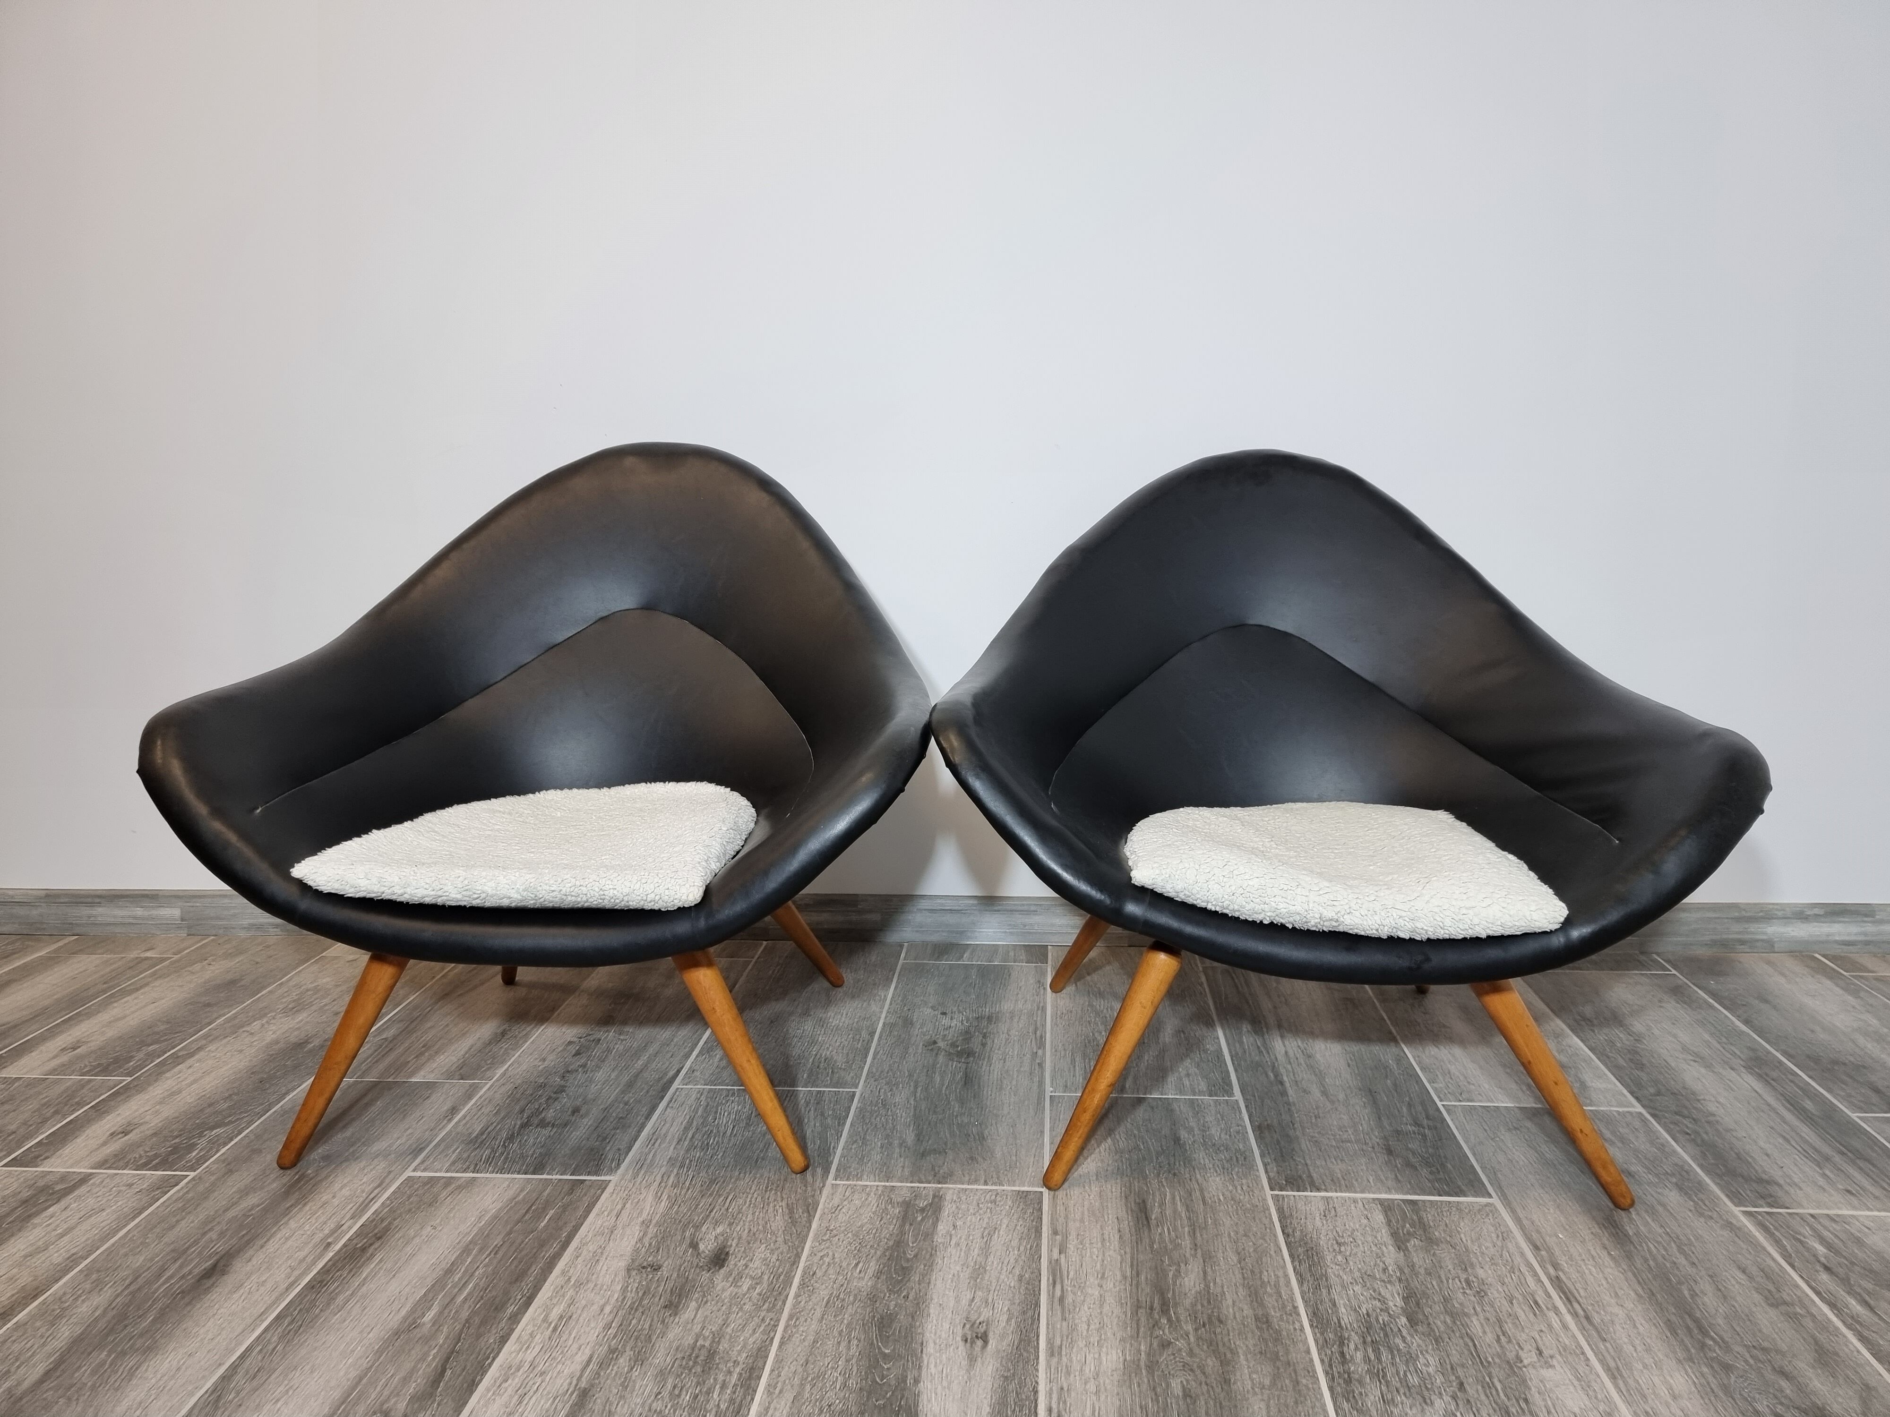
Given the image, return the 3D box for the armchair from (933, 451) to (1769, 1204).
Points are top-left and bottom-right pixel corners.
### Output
[{"bbox_3d":[0.377,0.067,1.402,0.787,0.689,0.627,0,10,7],"label":"armchair"}]

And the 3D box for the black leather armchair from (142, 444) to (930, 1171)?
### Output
[{"bbox_3d":[-0.391,0.060,1.469,0.795,0.704,0.627,0,10,4],"label":"black leather armchair"}]

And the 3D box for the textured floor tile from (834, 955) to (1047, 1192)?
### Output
[{"bbox_3d":[0.014,0.407,1.521,0.207,0.010,0.574,0,10,5],"label":"textured floor tile"}]

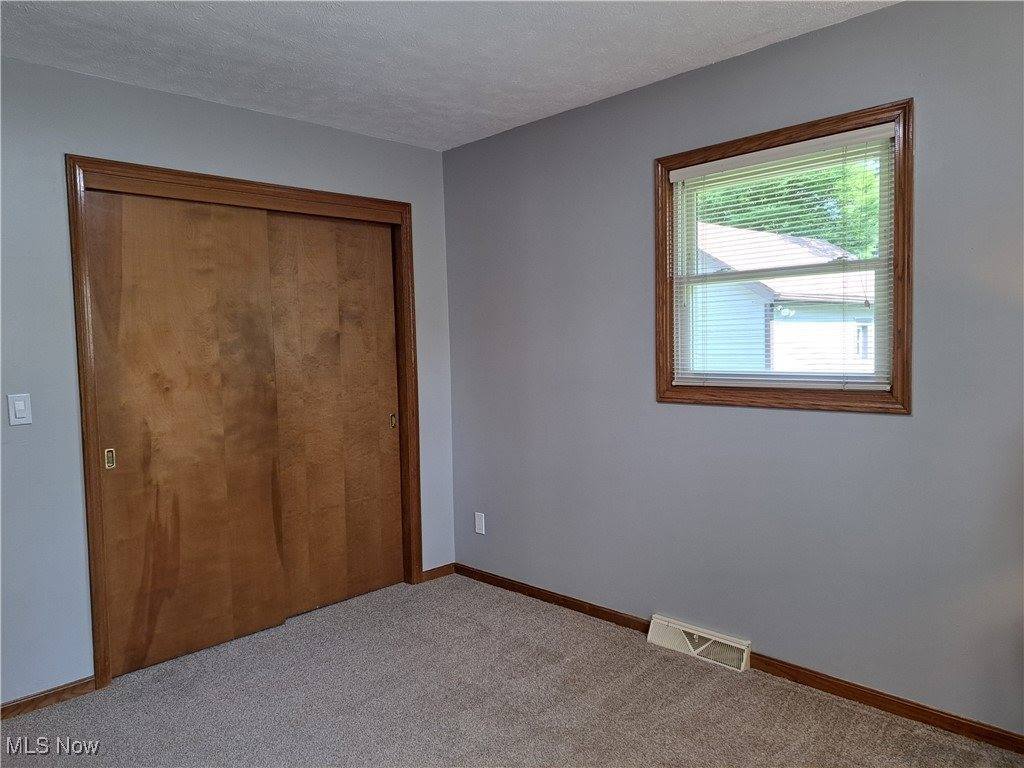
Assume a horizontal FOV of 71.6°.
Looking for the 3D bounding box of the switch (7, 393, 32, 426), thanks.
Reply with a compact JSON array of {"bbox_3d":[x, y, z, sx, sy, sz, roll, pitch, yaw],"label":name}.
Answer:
[{"bbox_3d":[-1.819,0.095,2.627,0.011,0.115,0.070,2,5,45],"label":"switch"}]

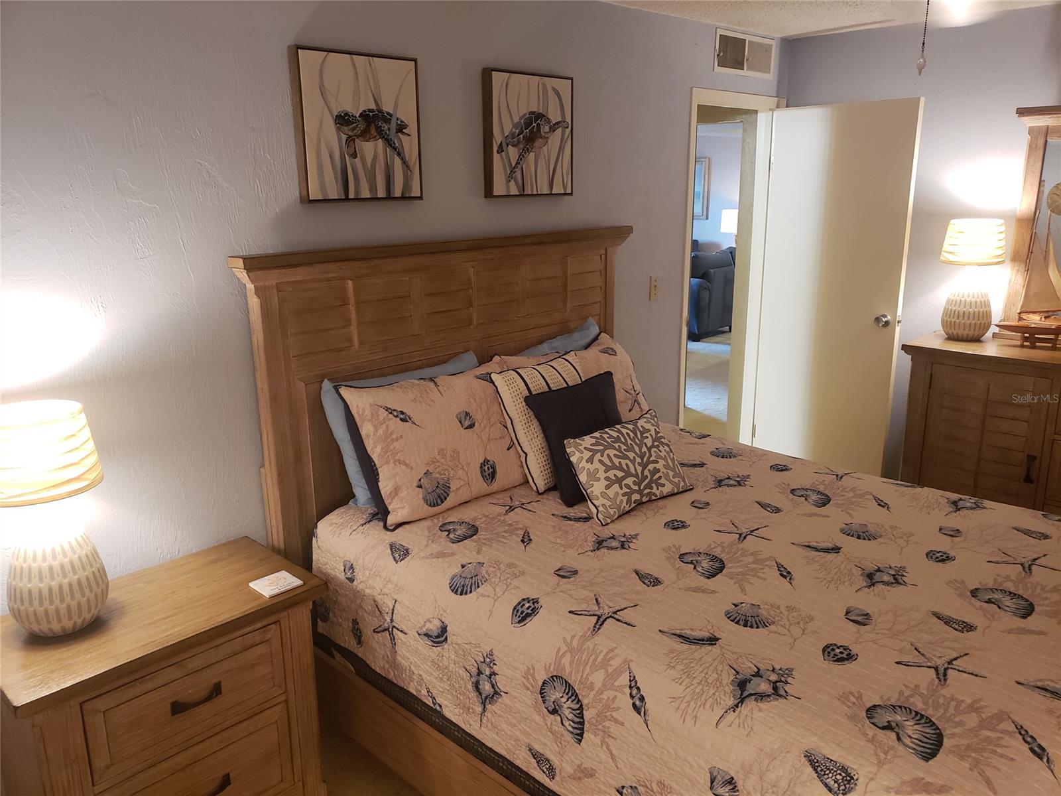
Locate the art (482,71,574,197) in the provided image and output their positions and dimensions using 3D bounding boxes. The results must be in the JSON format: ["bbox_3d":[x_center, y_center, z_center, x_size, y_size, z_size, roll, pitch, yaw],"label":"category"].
[{"bbox_3d":[0.000,-0.976,2.974,0.044,0.437,0.427,14,21,43],"label":"art"}]

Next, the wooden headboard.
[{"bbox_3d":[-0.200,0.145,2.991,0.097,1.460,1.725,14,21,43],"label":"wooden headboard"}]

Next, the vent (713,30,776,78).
[{"bbox_3d":[1.068,-1.689,3.924,0.025,0.189,0.560,14,21,43],"label":"vent"}]

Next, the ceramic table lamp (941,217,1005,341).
[{"bbox_3d":[2.018,-0.538,3.653,0.268,0.541,0.268,14,21,43],"label":"ceramic table lamp"}]

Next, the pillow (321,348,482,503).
[{"bbox_3d":[-0.367,0.084,2.628,0.588,0.394,0.140,-14,4,-41],"label":"pillow"}]

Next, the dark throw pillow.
[{"bbox_3d":[0.199,0.122,2.570,0.416,0.363,0.120,-15,-10,-42],"label":"dark throw pillow"}]

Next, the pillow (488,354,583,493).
[{"bbox_3d":[0.094,0.067,2.700,0.421,0.413,0.120,-17,-9,-46],"label":"pillow"}]

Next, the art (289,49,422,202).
[{"bbox_3d":[-0.524,-0.831,2.464,0.044,0.435,0.426,14,21,43],"label":"art"}]

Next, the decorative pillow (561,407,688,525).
[{"bbox_3d":[0.308,0.203,2.440,0.418,0.275,0.110,-15,-16,-41],"label":"decorative pillow"}]

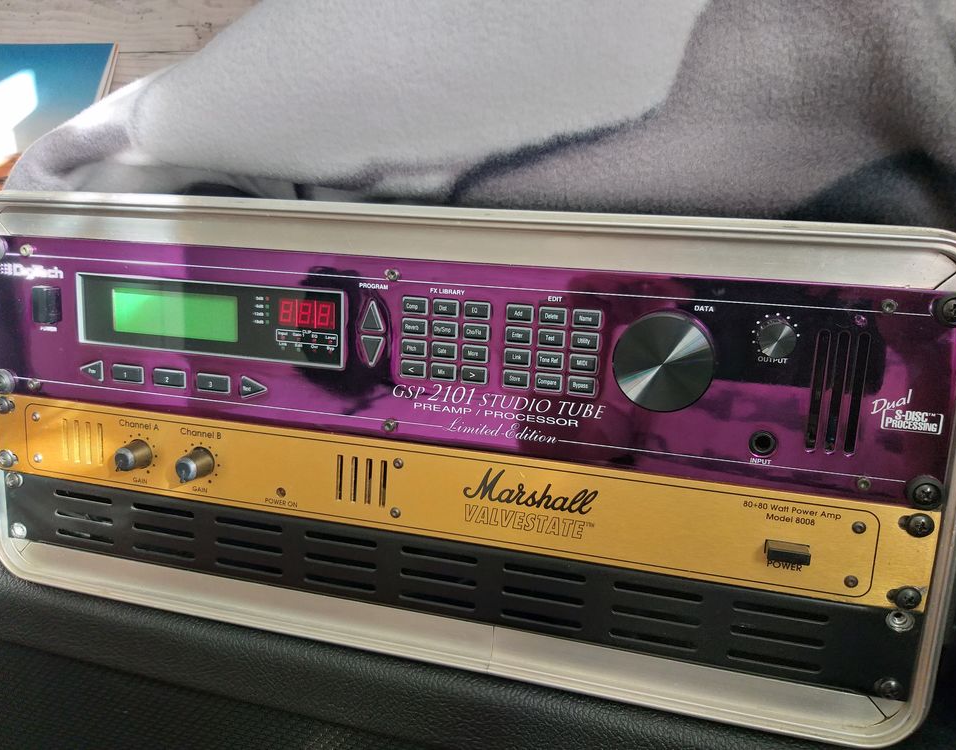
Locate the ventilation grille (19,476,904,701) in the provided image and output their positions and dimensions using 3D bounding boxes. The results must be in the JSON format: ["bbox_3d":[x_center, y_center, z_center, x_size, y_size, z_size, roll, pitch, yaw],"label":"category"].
[{"bbox_3d":[-0.048,0.097,0.383,0.483,0.044,0.007,5,9,16],"label":"ventilation grille"}]

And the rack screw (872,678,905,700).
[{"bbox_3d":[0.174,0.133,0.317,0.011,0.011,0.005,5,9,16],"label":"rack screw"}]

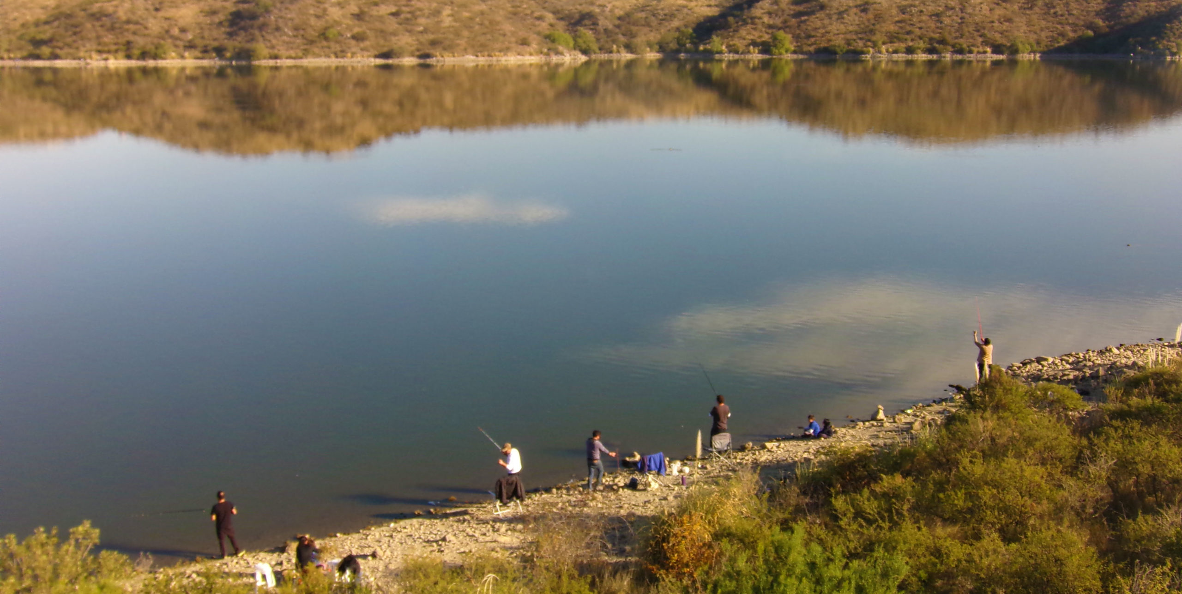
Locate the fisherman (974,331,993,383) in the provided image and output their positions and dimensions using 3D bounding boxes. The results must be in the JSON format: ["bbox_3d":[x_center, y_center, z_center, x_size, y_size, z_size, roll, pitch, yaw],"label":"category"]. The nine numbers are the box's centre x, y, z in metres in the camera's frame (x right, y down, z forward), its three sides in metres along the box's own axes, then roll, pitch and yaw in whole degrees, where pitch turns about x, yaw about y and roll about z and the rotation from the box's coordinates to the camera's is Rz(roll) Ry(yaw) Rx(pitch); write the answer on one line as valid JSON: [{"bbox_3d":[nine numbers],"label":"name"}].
[{"bbox_3d":[13.680,2.140,48.800,0.620,1.920,0.550,-6,13,-27],"label":"fisherman"}]

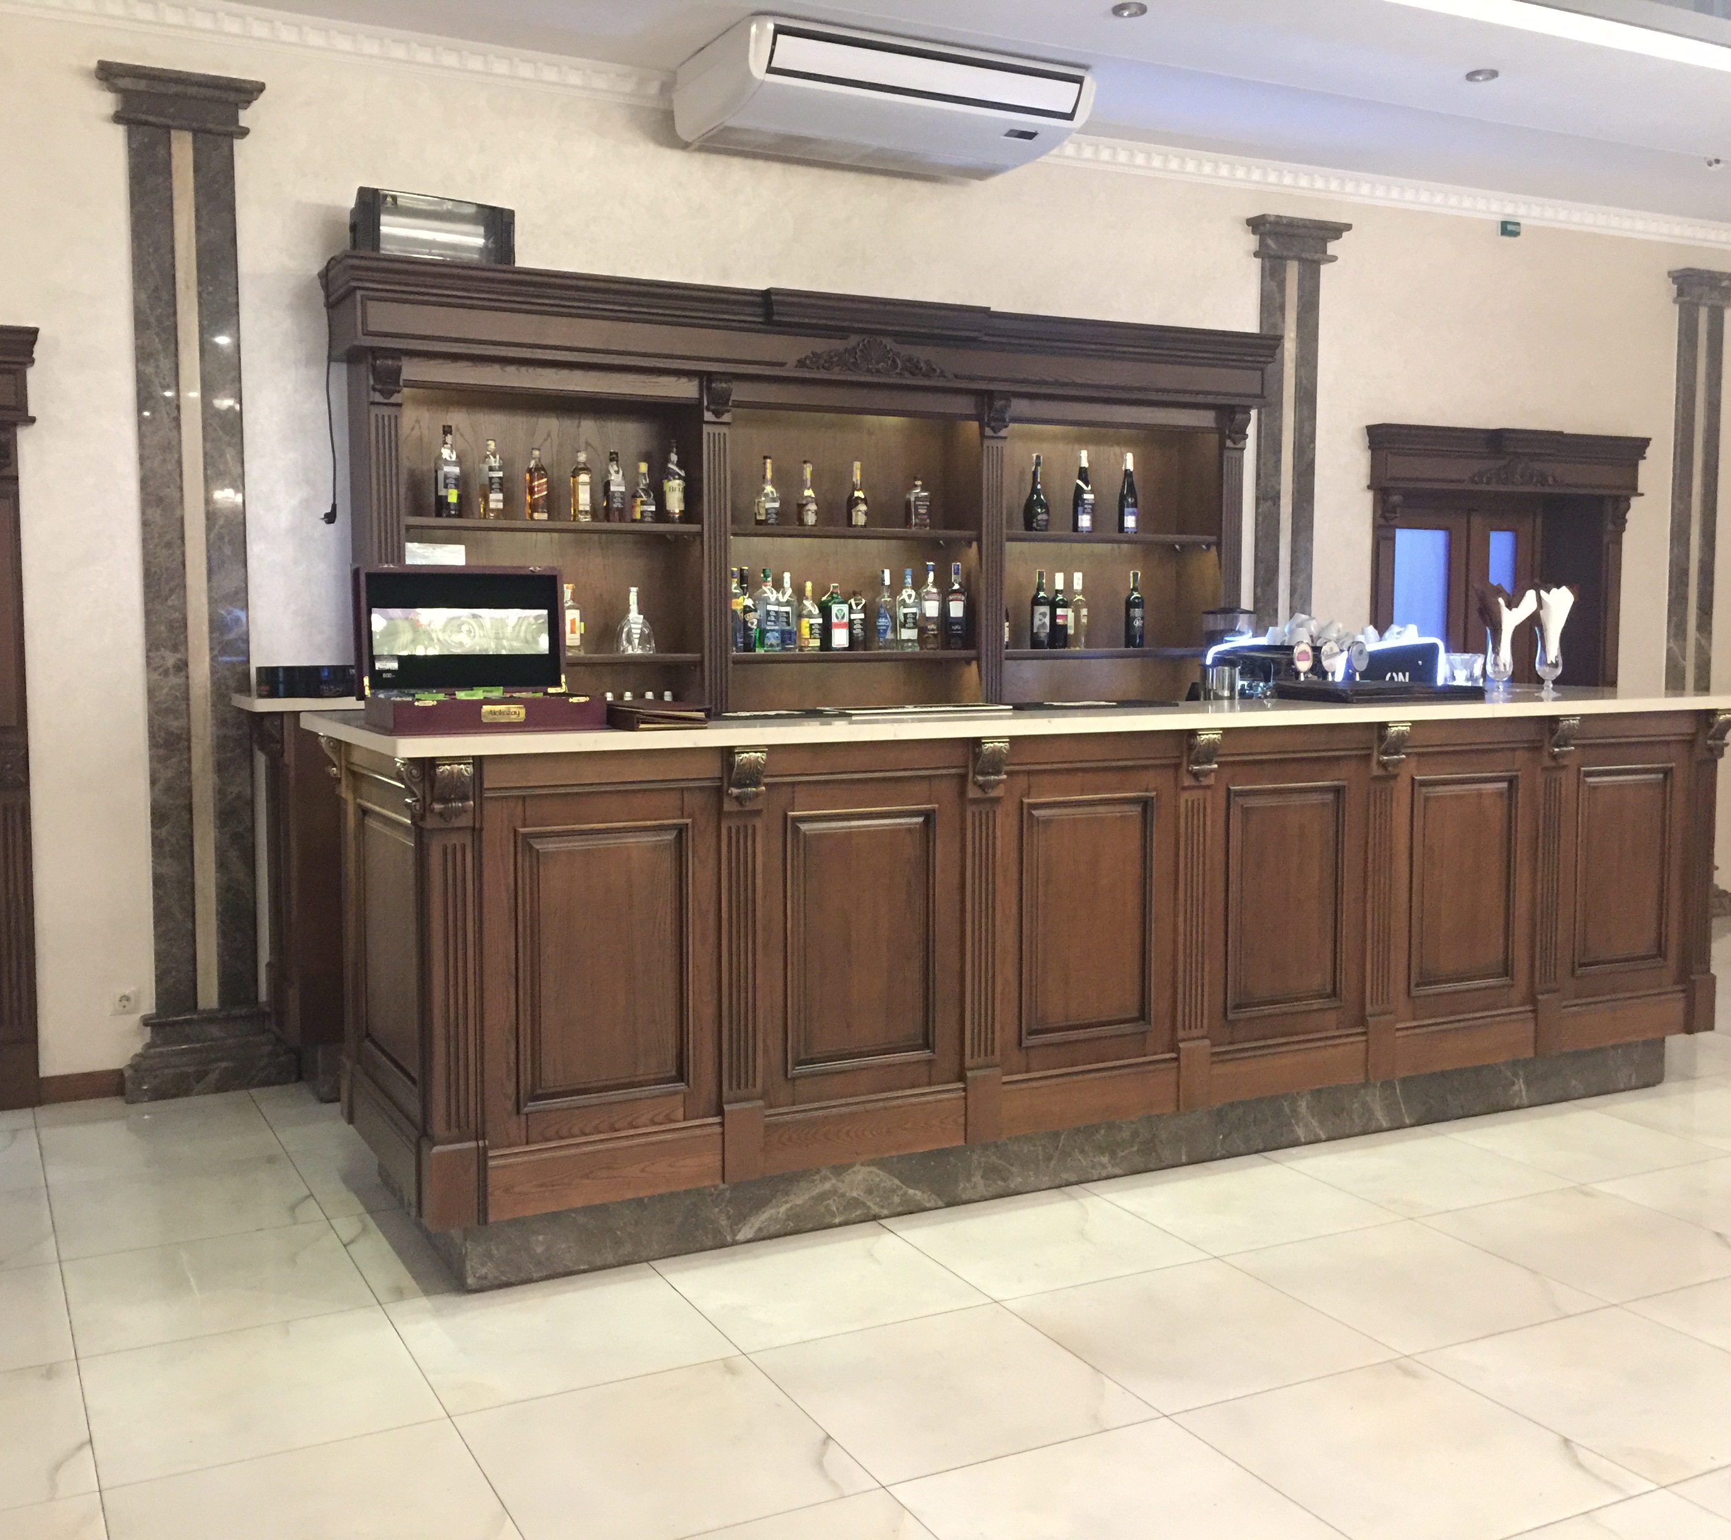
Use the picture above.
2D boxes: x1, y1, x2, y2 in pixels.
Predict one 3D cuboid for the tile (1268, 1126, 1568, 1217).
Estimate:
[{"bbox_3d":[1.492,1.094,4.691,0.600,0.012,0.600,-2,5,-27],"label":"tile"}]

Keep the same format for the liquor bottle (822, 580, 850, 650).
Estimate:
[{"bbox_3d":[-0.107,-0.545,6.169,0.090,0.244,0.066,-3,5,-30],"label":"liquor bottle"}]

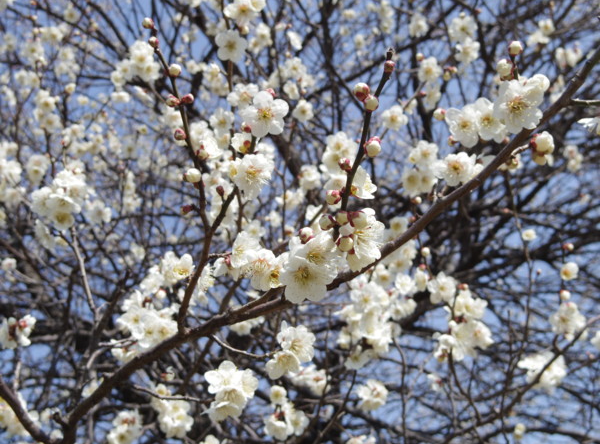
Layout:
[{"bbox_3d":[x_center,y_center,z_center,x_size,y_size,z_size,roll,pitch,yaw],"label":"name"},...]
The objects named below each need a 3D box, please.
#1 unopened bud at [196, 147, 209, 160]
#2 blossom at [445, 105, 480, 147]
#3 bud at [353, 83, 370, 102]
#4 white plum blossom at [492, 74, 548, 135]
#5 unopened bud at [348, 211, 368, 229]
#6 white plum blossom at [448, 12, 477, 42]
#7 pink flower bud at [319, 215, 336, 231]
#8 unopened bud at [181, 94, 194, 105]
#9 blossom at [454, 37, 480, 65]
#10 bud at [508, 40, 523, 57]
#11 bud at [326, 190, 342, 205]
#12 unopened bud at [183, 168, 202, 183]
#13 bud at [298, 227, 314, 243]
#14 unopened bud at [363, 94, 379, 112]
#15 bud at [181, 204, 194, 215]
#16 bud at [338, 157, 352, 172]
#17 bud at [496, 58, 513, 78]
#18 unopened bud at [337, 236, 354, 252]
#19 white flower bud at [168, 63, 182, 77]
[{"bbox_3d":[-0.051,-0.036,0.425,0.006,0.006,0.007,-22,-58,0],"label":"unopened bud"},{"bbox_3d":[0.103,-0.060,0.510,0.024,0.026,0.013,-4,8,9],"label":"blossom"},{"bbox_3d":[0.029,-0.061,0.385,0.007,0.009,0.007,-18,12,0],"label":"bud"},{"bbox_3d":[0.110,-0.058,0.405,0.028,0.028,0.015,5,8,-12],"label":"white plum blossom"},{"bbox_3d":[0.027,-0.001,0.375,0.008,0.009,0.008,-45,-40,0],"label":"unopened bud"},{"bbox_3d":[0.140,-0.167,0.700,0.024,0.026,0.015,0,9,0],"label":"white plum blossom"},{"bbox_3d":[0.013,0.000,0.400,0.009,0.008,0.008,-7,0,-30],"label":"pink flower bud"},{"bbox_3d":[-0.060,-0.066,0.440,0.007,0.006,0.006,-28,0,12],"label":"unopened bud"},{"bbox_3d":[0.152,-0.155,0.740,0.025,0.025,0.012,-3,8,6],"label":"blossom"},{"bbox_3d":[0.110,-0.088,0.415,0.007,0.008,0.007,3,15,0],"label":"bud"},{"bbox_3d":[0.017,-0.012,0.400,0.008,0.007,0.007,-17,0,-33],"label":"bud"},{"bbox_3d":[-0.058,-0.025,0.440,0.009,0.009,0.009,-45,-45,0],"label":"unopened bud"},{"bbox_3d":[0.003,0.006,0.385,0.007,0.008,0.007,6,12,0],"label":"bud"},{"bbox_3d":[0.034,-0.057,0.390,0.007,0.007,0.008,8,-50,0],"label":"unopened bud"},{"bbox_3d":[-0.061,-0.007,0.440,0.008,0.006,0.006,-25,0,-18],"label":"bud"},{"bbox_3d":[0.023,-0.029,0.405,0.006,0.006,0.008,-34,-66,0],"label":"bud"},{"bbox_3d":[0.103,-0.078,0.410,0.008,0.009,0.008,-29,21,0],"label":"bud"},{"bbox_3d":[0.021,0.010,0.372,0.007,0.007,0.008,-9,0,-39],"label":"unopened bud"},{"bbox_3d":[-0.066,-0.081,0.435,0.007,0.007,0.007,36,-65,0],"label":"white flower bud"}]

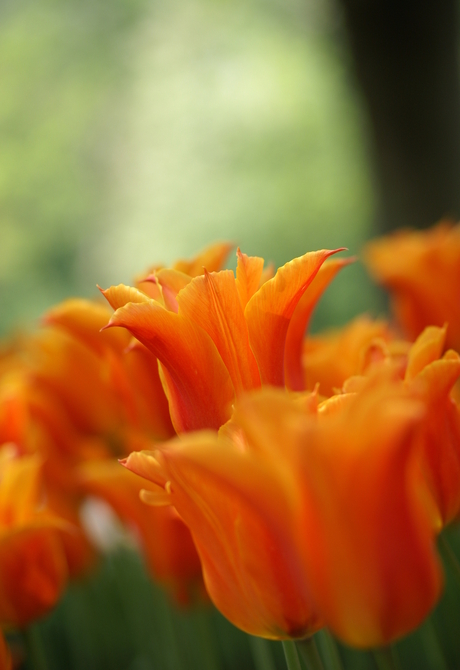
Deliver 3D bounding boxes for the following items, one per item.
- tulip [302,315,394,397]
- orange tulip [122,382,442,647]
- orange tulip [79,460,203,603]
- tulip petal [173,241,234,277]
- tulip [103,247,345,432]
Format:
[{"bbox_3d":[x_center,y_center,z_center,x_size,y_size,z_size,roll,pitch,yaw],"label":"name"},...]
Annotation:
[{"bbox_3d":[0.050,0.014,1.100,0.056,0.054,0.054,0,3,0],"label":"tulip"},{"bbox_3d":[0.017,0.059,0.840,0.102,0.086,0.088,0,3,0],"label":"orange tulip"},{"bbox_3d":[-0.033,0.085,1.100,0.068,0.064,0.064,0,3,0],"label":"orange tulip"},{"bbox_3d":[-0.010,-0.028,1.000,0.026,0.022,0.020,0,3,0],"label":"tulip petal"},{"bbox_3d":[-0.002,0.006,0.930,0.088,0.076,0.080,0,3,0],"label":"tulip"}]

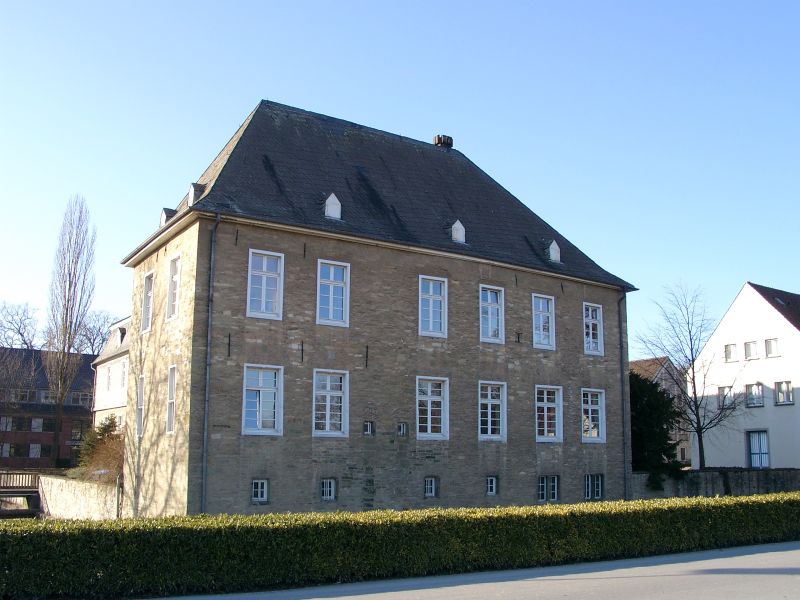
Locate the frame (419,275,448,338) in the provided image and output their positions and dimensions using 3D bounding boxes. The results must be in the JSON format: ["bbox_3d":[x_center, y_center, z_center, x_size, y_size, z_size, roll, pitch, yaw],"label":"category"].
[{"bbox_3d":[1.137,0.252,27.333,1.204,2.123,0.200,8,-13,-32],"label":"frame"}]

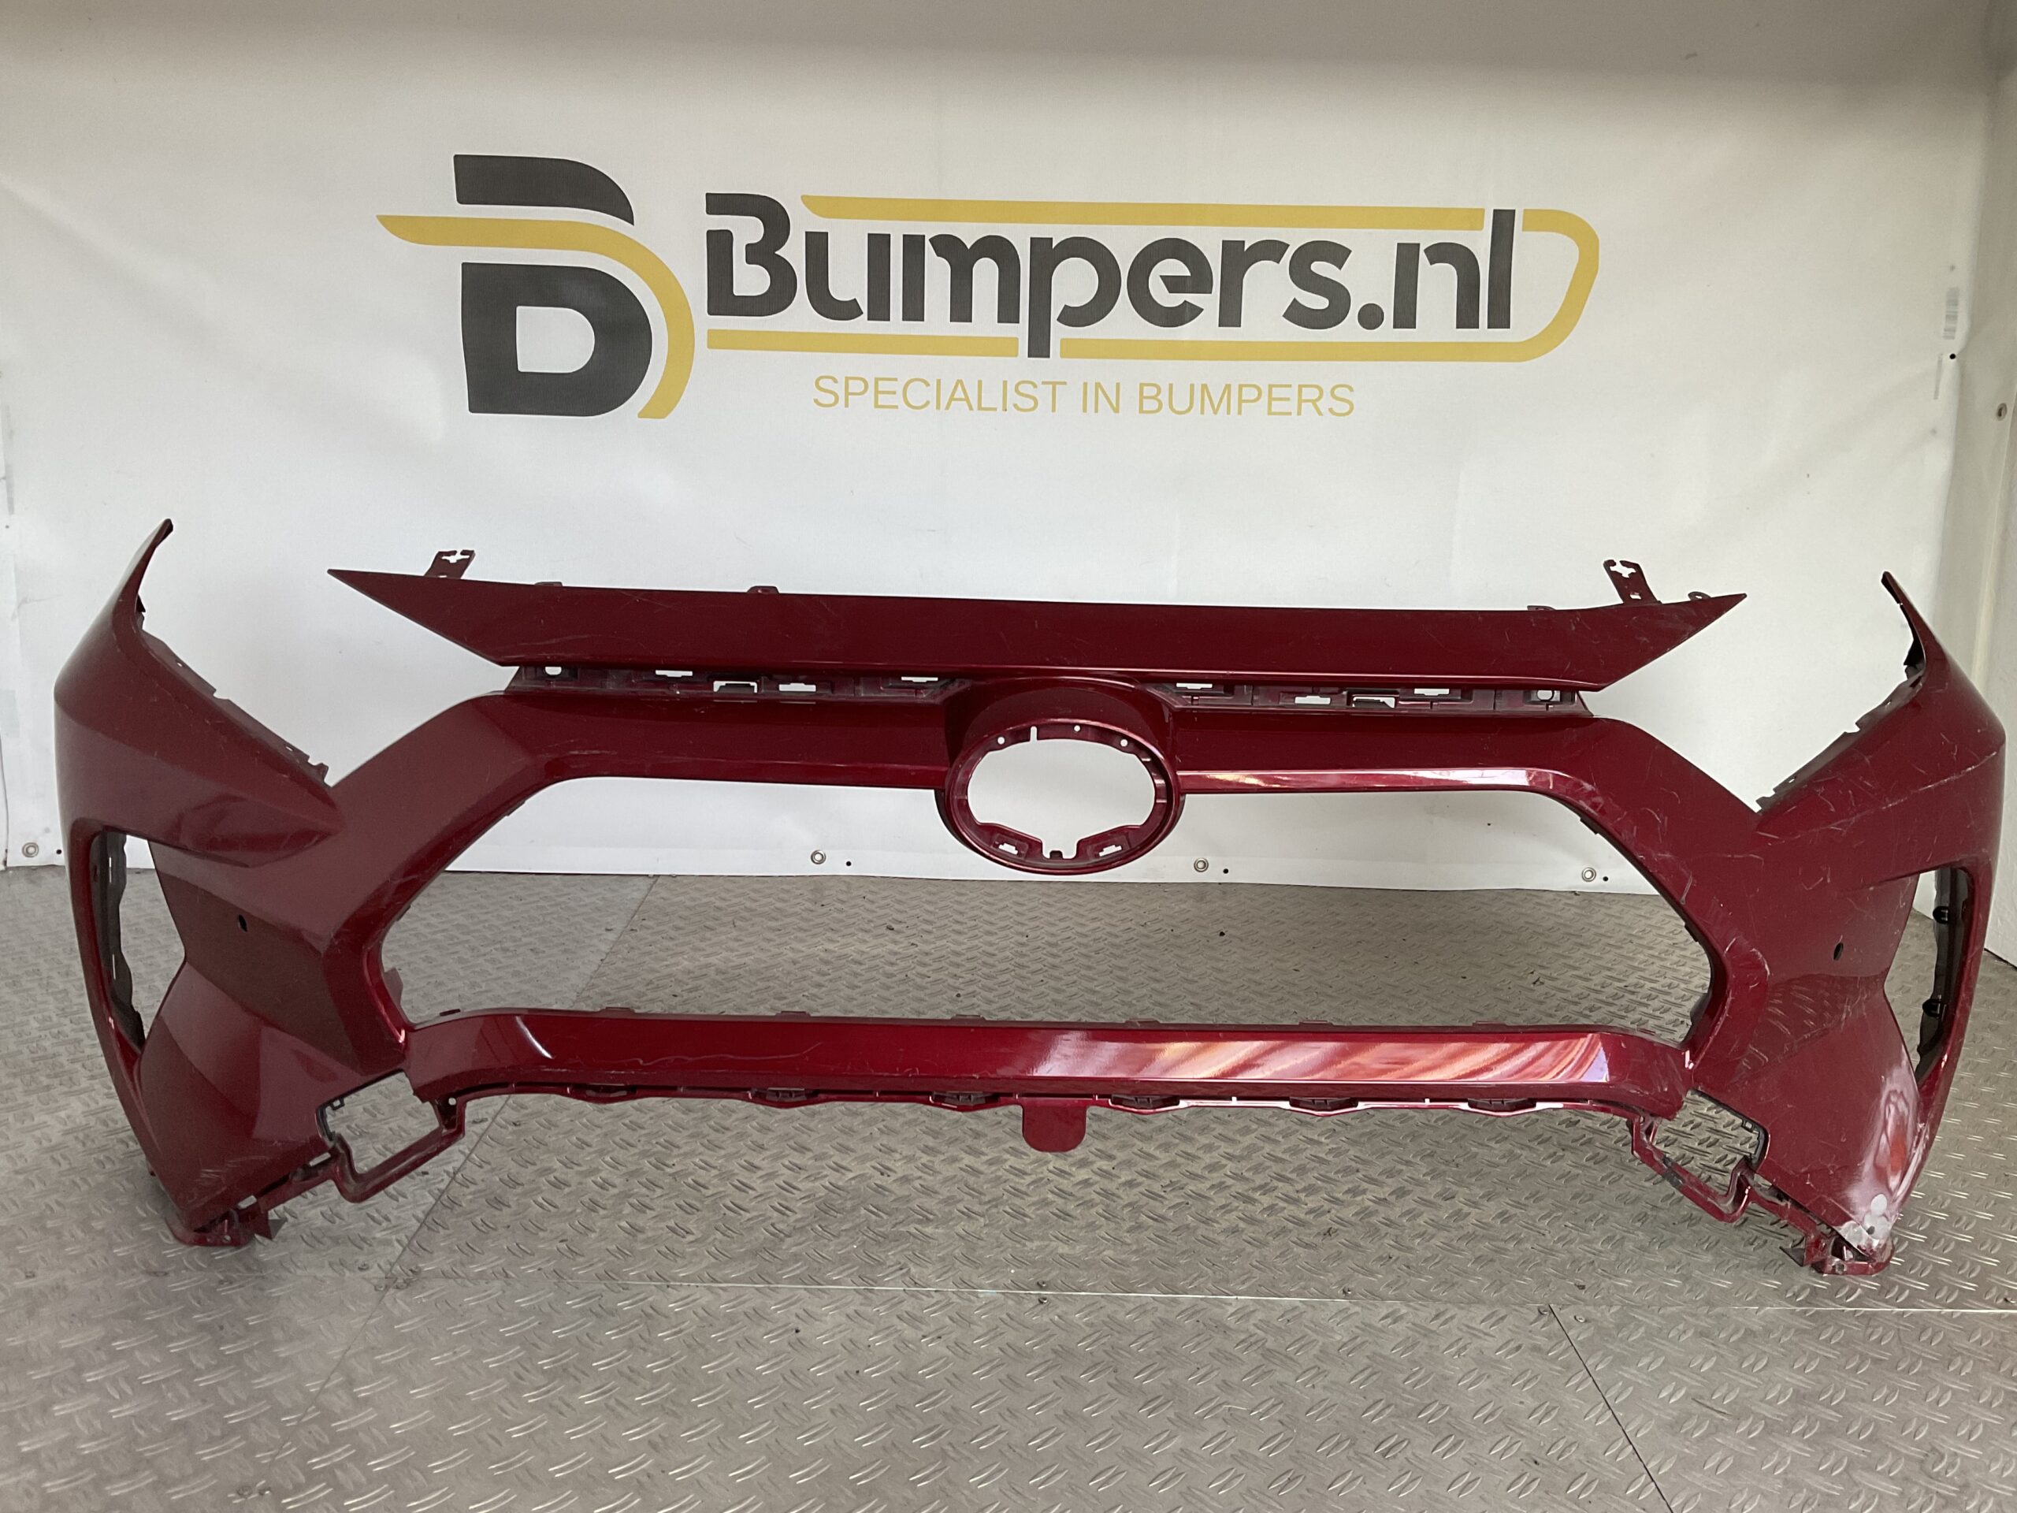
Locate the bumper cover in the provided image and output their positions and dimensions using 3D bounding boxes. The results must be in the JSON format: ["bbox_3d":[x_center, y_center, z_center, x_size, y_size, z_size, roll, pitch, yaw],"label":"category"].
[{"bbox_3d":[0.020,0.141,1.462,1.830,0.620,0.570,1,13,-1],"label":"bumper cover"}]

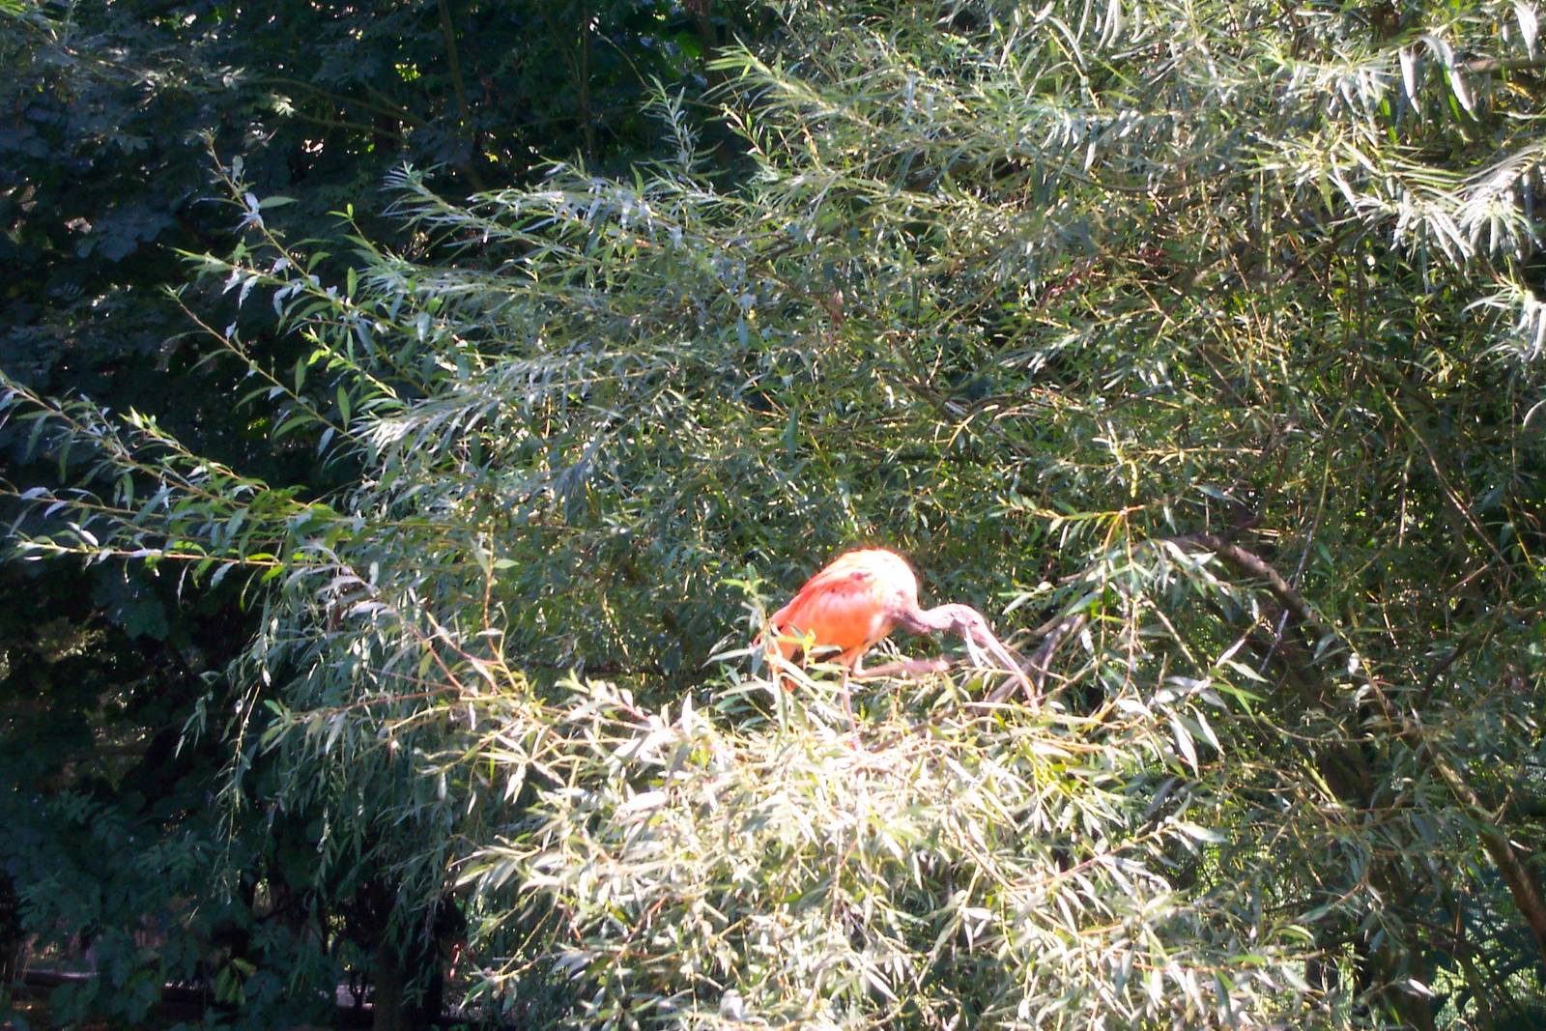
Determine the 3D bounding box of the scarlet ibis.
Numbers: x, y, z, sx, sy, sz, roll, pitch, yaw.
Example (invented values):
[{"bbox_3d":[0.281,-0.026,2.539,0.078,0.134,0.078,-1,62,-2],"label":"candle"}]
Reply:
[{"bbox_3d":[0.194,0.211,7.000,0.425,0.320,0.160,-1,-3,12],"label":"scarlet ibis"}]

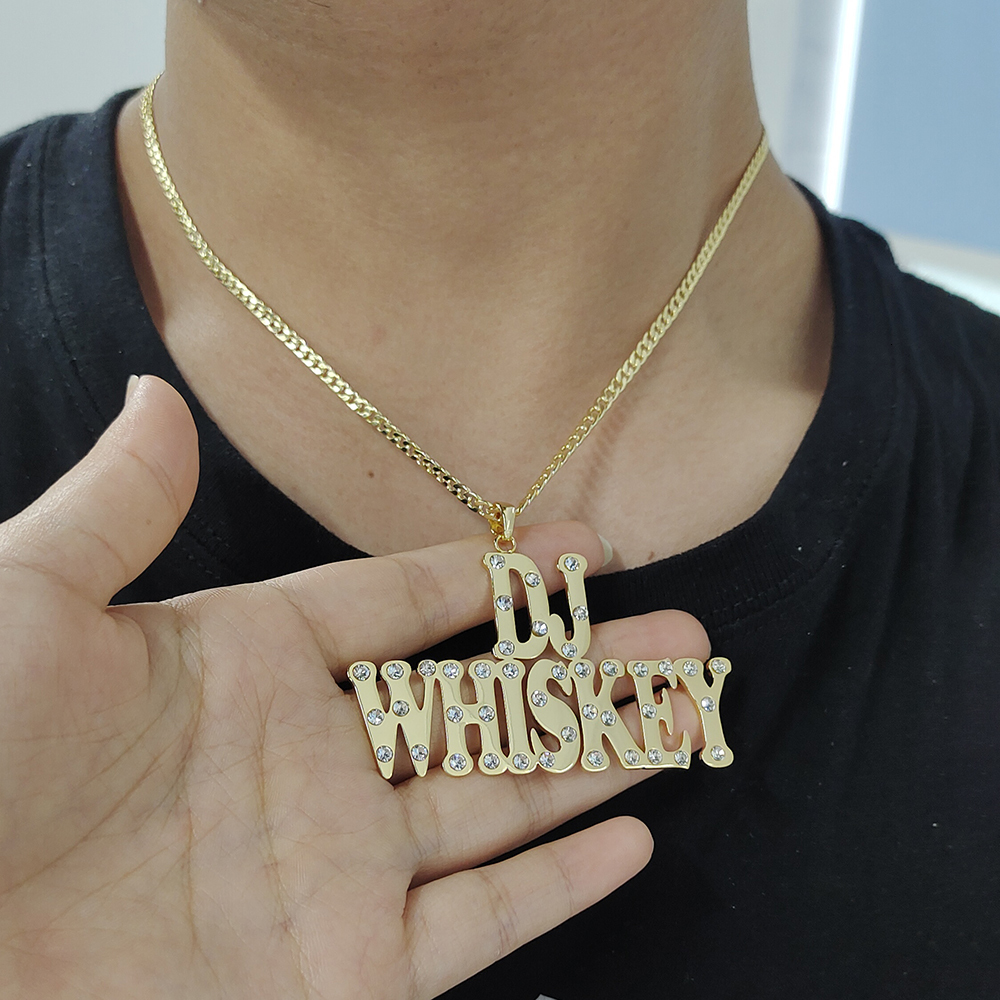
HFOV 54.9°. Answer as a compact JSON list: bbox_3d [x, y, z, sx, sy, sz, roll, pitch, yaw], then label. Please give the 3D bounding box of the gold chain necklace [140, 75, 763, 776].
[{"bbox_3d":[-0.015,-0.033,0.247,0.154,0.158,0.137,4,9,-7],"label":"gold chain necklace"}]

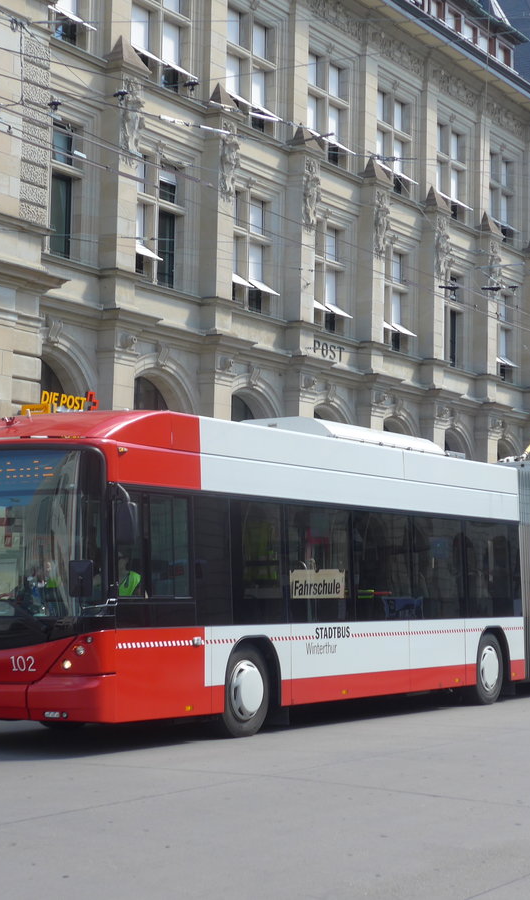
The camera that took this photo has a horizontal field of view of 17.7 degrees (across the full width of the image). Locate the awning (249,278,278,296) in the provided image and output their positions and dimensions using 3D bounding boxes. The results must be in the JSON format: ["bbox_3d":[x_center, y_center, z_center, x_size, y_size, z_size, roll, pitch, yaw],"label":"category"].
[{"bbox_3d":[-0.065,-4.093,42.624,0.540,0.380,0.970,-2,-5,31],"label":"awning"}]

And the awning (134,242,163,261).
[{"bbox_3d":[-2.862,-4.600,38.852,0.570,0.430,1.160,-2,-5,31],"label":"awning"}]

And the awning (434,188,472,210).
[{"bbox_3d":[5.827,-7.965,53.638,0.570,0.440,2.470,-2,-5,31],"label":"awning"}]

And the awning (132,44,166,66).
[{"bbox_3d":[-2.693,-9.005,38.456,0.570,0.410,0.990,-2,-5,31],"label":"awning"}]

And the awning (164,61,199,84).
[{"bbox_3d":[-2.118,-9.091,40.307,0.570,0.430,1.150,-2,-5,31],"label":"awning"}]

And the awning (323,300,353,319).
[{"bbox_3d":[1.942,-3.885,46.911,0.570,0.430,1.140,-2,-5,31],"label":"awning"}]

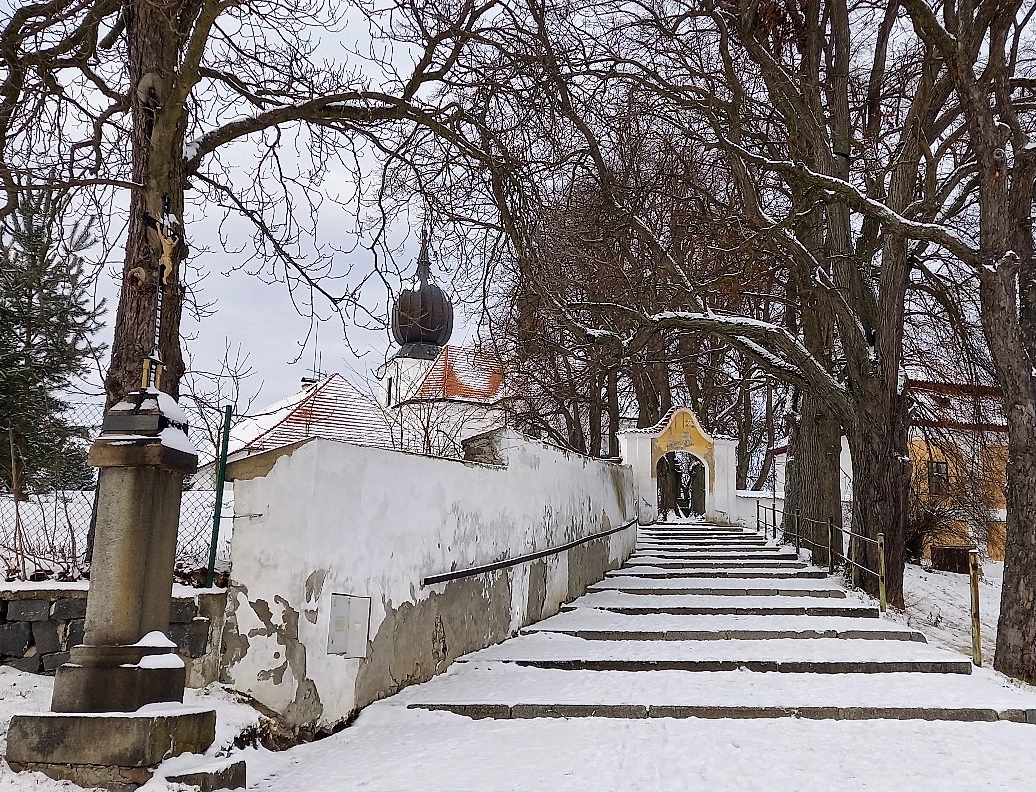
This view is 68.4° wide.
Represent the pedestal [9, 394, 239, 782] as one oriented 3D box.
[{"bbox_3d":[-2.358,1.097,4.732,0.840,2.180,0.840,0,-9,6],"label":"pedestal"}]

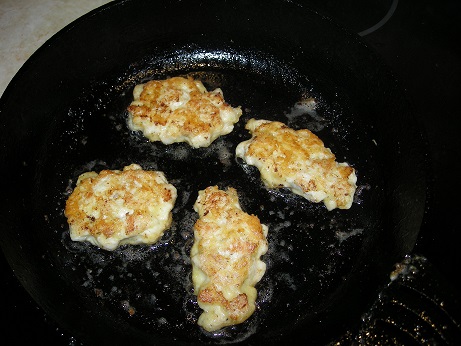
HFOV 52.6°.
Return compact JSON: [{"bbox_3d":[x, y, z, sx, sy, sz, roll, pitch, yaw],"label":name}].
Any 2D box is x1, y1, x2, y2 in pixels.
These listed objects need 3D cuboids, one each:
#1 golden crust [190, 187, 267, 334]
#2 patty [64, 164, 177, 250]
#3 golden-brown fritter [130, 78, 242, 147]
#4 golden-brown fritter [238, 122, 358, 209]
[{"bbox_3d":[0.000,0.051,0.302,0.047,0.017,0.097,0,56,0],"label":"golden crust"},{"bbox_3d":[-0.076,0.023,0.327,0.079,0.018,0.058,-9,65,-5],"label":"patty"},{"bbox_3d":[-0.037,-0.052,0.371,0.086,0.017,0.068,4,56,3],"label":"golden-brown fritter"},{"bbox_3d":[0.050,-0.010,0.343,0.096,0.017,0.055,28,61,18],"label":"golden-brown fritter"}]

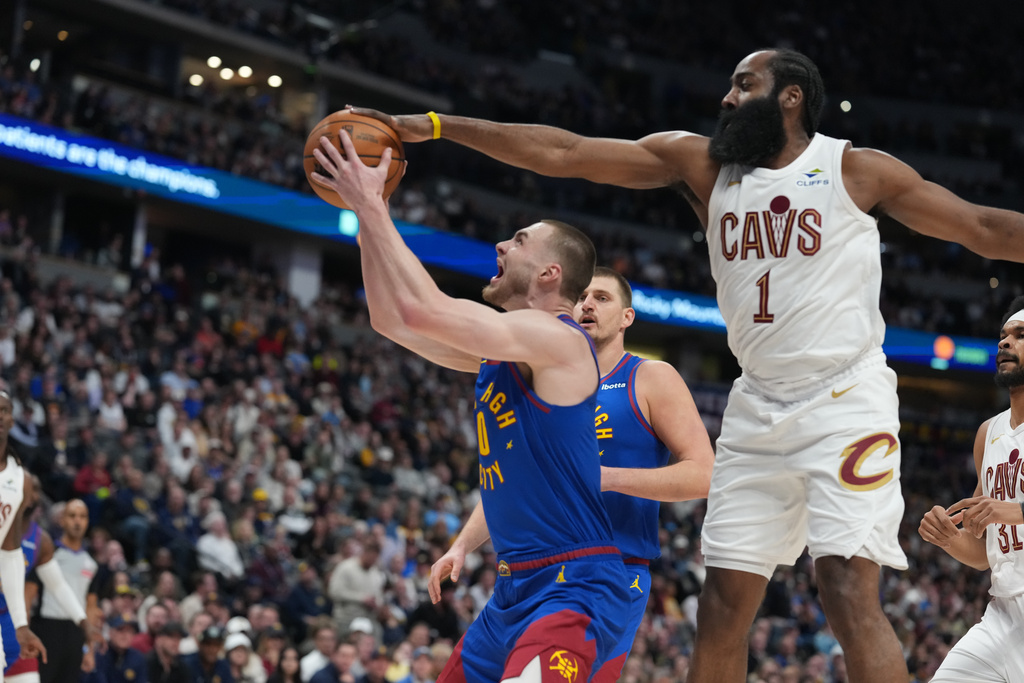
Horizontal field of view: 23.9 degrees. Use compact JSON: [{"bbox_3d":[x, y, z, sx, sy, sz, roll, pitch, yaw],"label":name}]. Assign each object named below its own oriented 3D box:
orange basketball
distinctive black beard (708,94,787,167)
[{"bbox_3d":[-0.373,-0.431,5.740,0.240,0.240,0.240,3,-10,0],"label":"orange basketball"},{"bbox_3d":[0.555,-0.496,5.700,0.165,0.170,0.165,7,-10,-20],"label":"distinctive black beard"}]

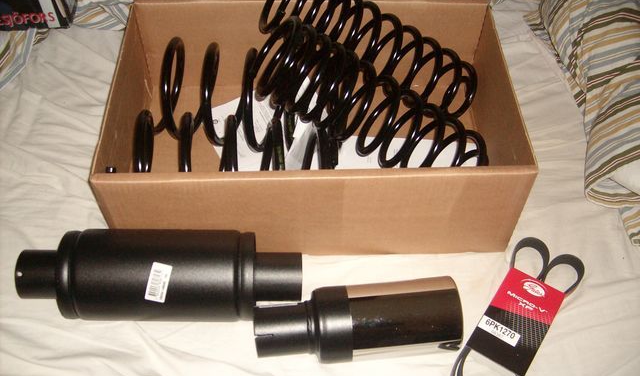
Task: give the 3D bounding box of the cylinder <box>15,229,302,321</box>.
[{"bbox_3d":[-0.218,0.123,0.907,0.386,0.127,0.127,1,52,0],"label":"cylinder"}]

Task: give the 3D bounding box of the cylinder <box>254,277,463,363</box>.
[{"bbox_3d":[0.049,0.184,0.879,0.268,0.102,0.102,-4,53,-4],"label":"cylinder"}]

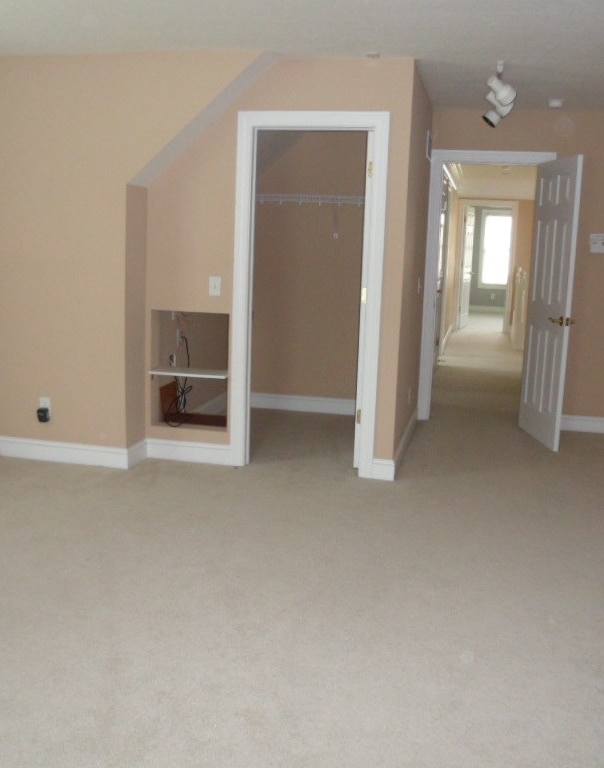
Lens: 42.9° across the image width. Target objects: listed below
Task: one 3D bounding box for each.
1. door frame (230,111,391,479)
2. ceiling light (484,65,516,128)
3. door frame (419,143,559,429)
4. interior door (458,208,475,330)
[{"bbox_3d":[0.037,-0.516,4.673,0.904,2.154,0.120,4,11,12],"label":"door frame"},{"bbox_3d":[1.217,-1.767,4.770,0.200,0.220,1.000,4,11,12],"label":"ceiling light"},{"bbox_3d":[1.453,-0.739,6.152,0.927,2.145,0.140,4,11,12],"label":"door frame"},{"bbox_3d":[2.850,-1.968,13.209,0.045,2.030,0.740,6,11,22],"label":"interior door"}]

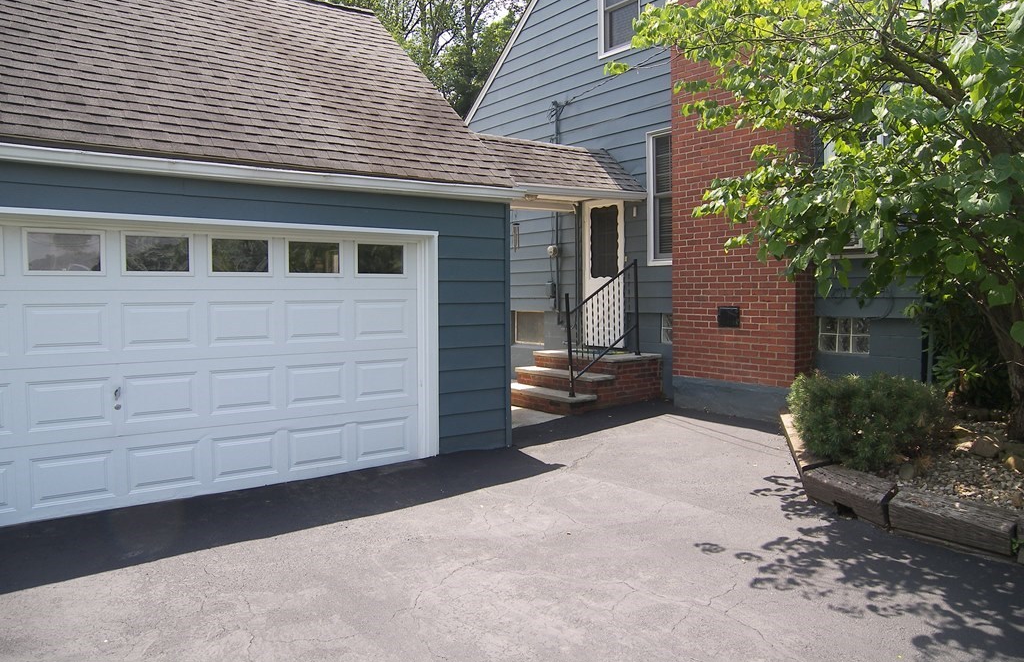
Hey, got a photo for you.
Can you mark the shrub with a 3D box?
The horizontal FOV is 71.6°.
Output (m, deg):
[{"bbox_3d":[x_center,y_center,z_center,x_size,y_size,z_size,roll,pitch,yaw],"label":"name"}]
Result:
[{"bbox_3d":[2.830,0.650,5.680,1.170,0.660,1.100,1,4,27],"label":"shrub"}]

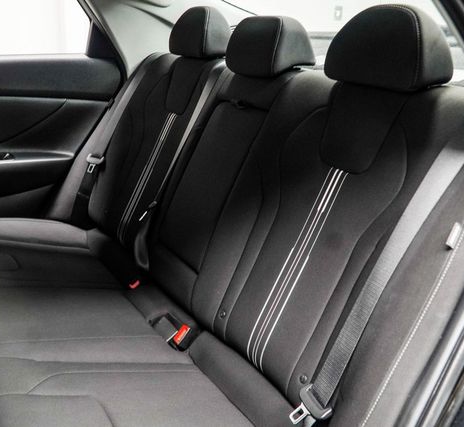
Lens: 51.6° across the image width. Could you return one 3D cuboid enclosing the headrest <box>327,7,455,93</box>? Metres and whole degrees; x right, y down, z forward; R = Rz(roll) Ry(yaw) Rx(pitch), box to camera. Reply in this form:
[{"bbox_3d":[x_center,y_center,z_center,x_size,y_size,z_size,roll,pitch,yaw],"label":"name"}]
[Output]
[{"bbox_3d":[0.303,-0.328,0.935,0.122,0.145,0.250,-14,28,-33],"label":"headrest"}]

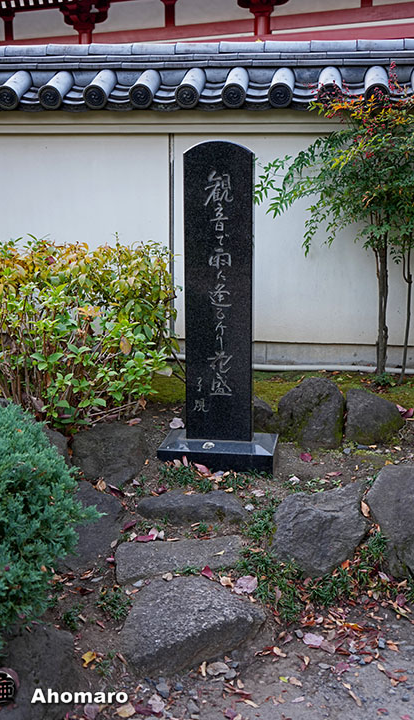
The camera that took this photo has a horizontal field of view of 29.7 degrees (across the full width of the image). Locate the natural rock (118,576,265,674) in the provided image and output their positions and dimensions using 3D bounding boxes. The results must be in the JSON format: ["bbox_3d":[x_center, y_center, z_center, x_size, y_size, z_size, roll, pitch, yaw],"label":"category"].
[{"bbox_3d":[-0.054,0.852,2.535,0.449,0.162,0.367,-4,12,-18],"label":"natural rock"}]

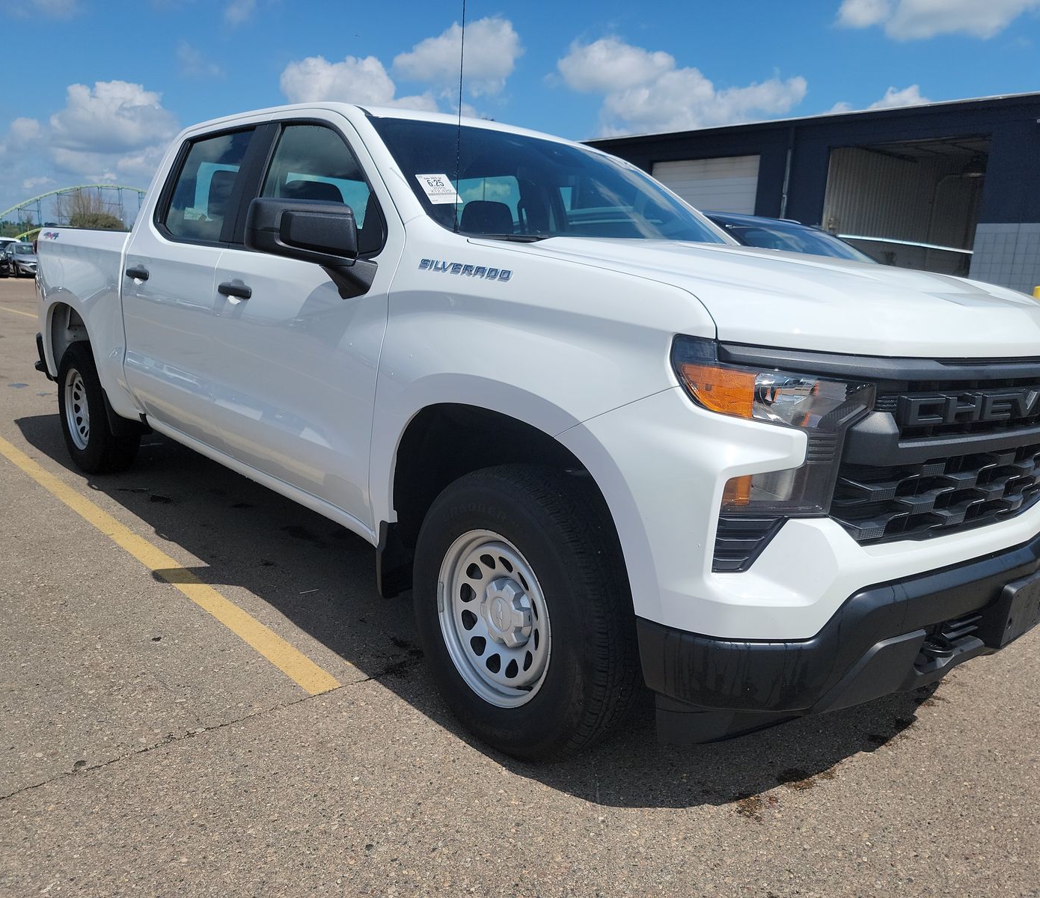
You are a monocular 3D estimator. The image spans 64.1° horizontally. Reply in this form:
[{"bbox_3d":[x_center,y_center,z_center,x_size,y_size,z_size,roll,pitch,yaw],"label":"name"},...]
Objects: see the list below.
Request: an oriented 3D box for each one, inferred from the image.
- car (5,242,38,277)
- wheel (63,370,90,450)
[{"bbox_3d":[-21.401,-8.243,36.173,1.850,1.460,4.850,-9,16,-43],"label":"car"},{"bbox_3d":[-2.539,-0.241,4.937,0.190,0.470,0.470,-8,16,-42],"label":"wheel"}]

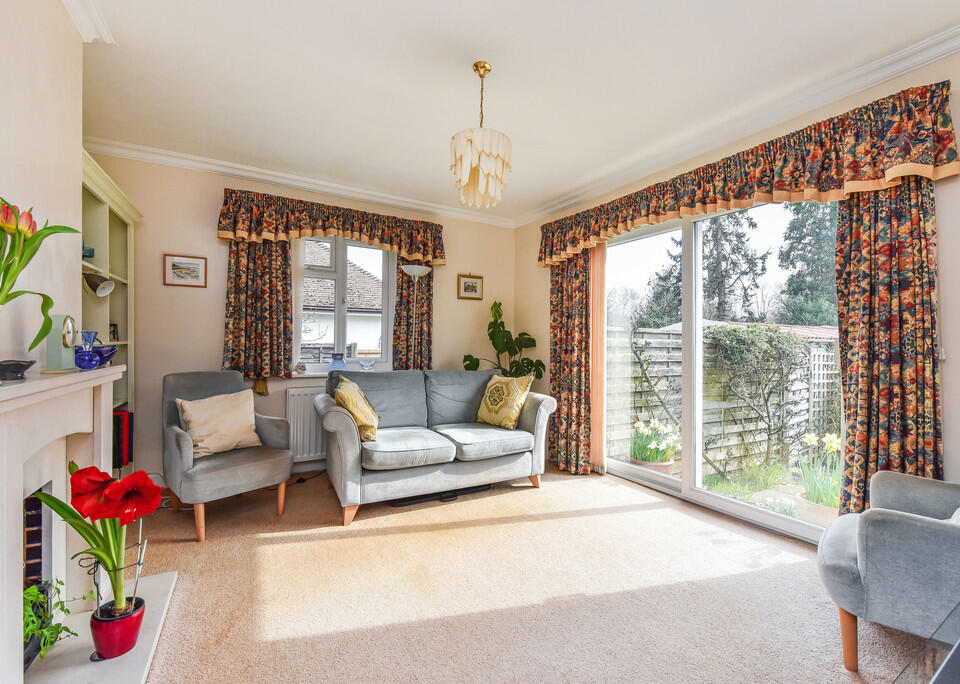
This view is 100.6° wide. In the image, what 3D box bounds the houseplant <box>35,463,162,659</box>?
[{"bbox_3d":[-1.266,0.732,1.339,0.307,0.629,0.256,0,0,-32],"label":"houseplant"}]

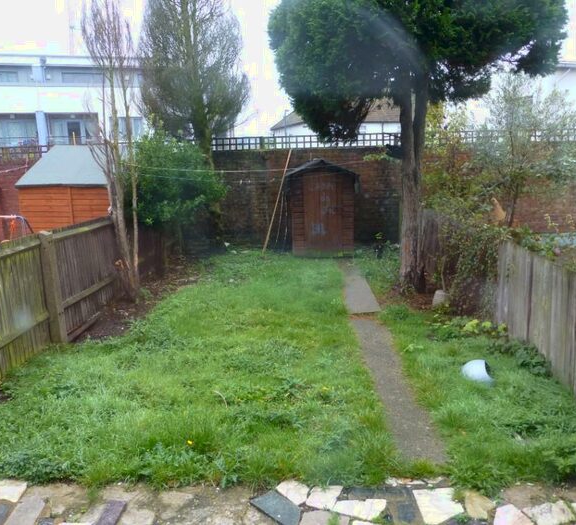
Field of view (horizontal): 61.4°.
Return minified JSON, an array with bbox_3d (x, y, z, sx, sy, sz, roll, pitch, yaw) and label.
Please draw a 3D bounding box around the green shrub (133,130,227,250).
[{"bbox_3d":[-2.091,-1.231,9.332,1.850,2.450,1.600,-2,12,0],"label":"green shrub"}]

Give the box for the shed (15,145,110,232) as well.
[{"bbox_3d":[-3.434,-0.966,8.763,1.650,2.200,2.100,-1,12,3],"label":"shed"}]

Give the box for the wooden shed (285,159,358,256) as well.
[{"bbox_3d":[0.666,-1.131,9.829,1.420,1.890,1.200,-2,12,0],"label":"wooden shed"}]

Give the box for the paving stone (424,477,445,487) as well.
[{"bbox_3d":[0.850,1.290,2.835,0.125,0.030,0.090,-2,12,0],"label":"paving stone"}]

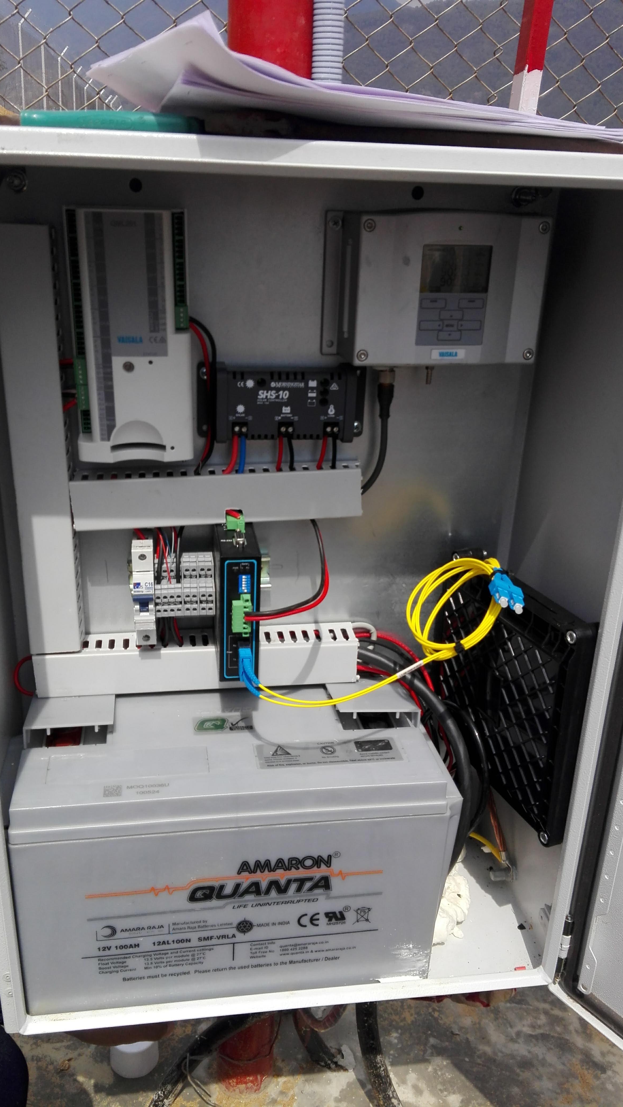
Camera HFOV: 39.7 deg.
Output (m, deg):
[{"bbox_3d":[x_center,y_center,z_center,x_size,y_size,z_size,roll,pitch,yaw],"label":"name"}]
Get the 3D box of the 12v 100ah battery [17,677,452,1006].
[{"bbox_3d":[-0.078,0.272,0.847,0.399,0.240,0.174,-1,22,-8],"label":"12v 100ah battery"}]

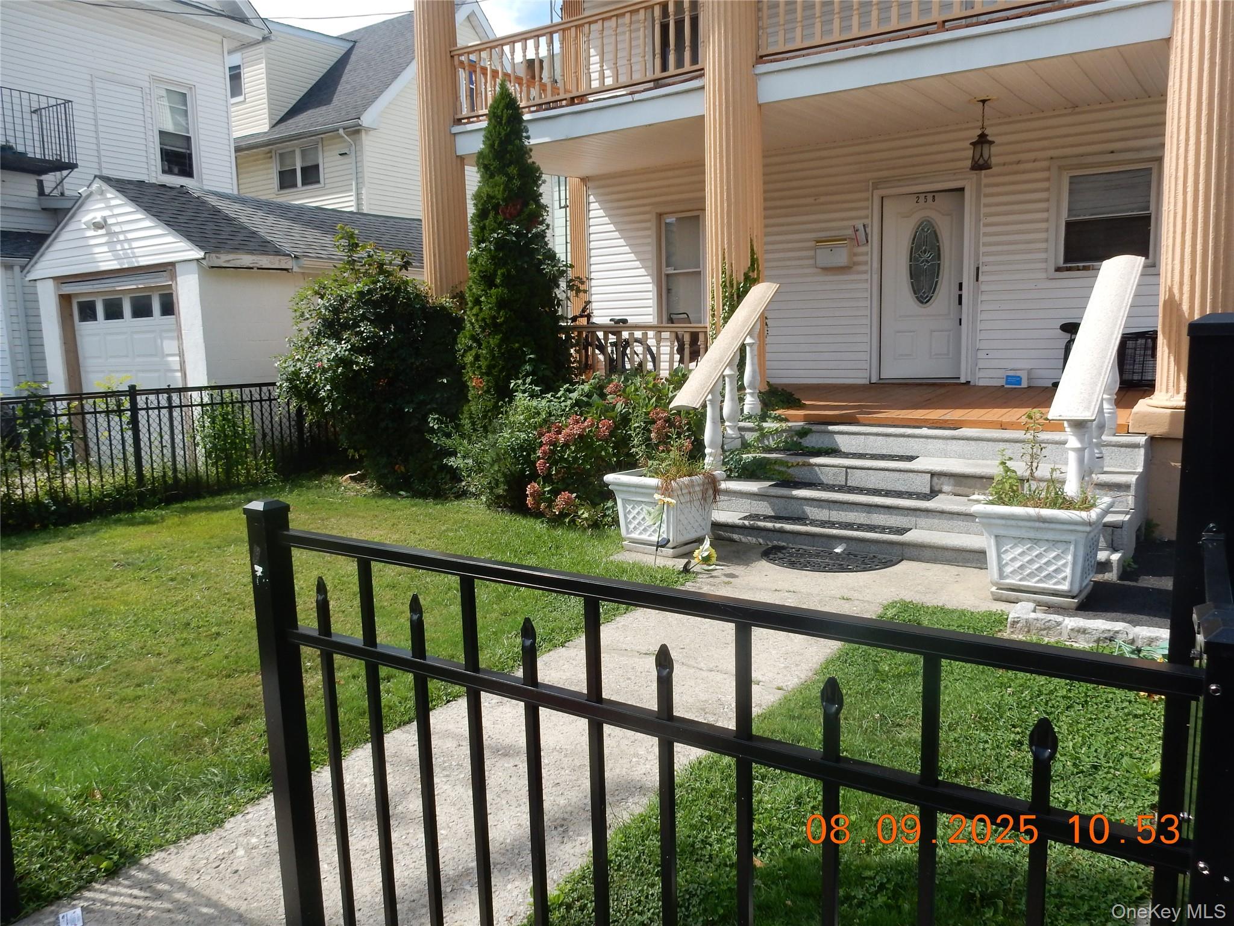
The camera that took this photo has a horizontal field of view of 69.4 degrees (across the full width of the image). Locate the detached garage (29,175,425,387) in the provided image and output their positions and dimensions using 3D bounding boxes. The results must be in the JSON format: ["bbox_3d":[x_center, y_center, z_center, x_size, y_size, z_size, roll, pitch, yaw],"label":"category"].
[{"bbox_3d":[-4.222,-2.051,13.470,4.137,3.484,6.700,4,9,34],"label":"detached garage"}]

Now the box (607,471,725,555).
[{"bbox_3d":[0.345,0.331,6.266,0.595,0.545,0.595,5,10,40],"label":"box"}]

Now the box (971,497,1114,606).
[{"bbox_3d":[2.372,0.474,4.949,0.595,0.545,0.595,5,10,38],"label":"box"}]

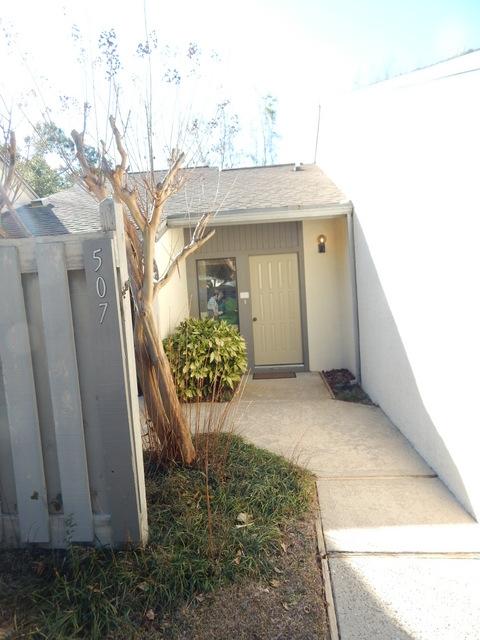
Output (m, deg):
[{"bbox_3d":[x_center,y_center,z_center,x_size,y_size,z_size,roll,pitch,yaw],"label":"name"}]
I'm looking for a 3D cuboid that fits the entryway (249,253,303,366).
[{"bbox_3d":[0.673,-0.172,7.521,0.910,2.040,0.140,-3,4,6],"label":"entryway"}]

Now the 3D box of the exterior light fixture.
[{"bbox_3d":[1.461,-1.351,7.228,0.170,0.330,0.180,-3,4,6],"label":"exterior light fixture"}]

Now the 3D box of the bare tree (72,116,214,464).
[{"bbox_3d":[-0.808,-0.241,3.837,1.270,3.200,1.150,-3,4,6],"label":"bare tree"}]

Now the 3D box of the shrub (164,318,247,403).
[{"bbox_3d":[-0.499,0.549,6.392,1.250,1.200,1.150,-3,4,6],"label":"shrub"}]

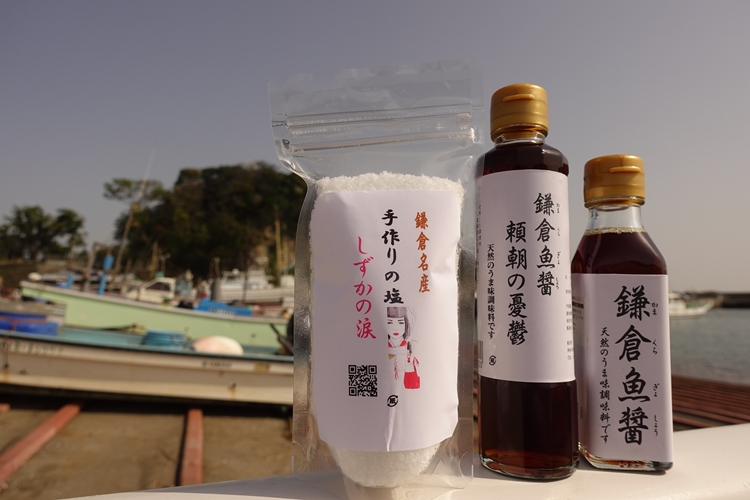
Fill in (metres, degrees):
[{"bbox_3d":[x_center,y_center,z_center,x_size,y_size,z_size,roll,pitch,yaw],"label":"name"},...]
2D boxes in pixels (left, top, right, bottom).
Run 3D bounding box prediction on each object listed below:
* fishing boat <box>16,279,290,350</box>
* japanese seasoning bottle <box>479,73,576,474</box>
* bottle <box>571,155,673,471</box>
[{"bbox_3d":[-3.550,1.280,8.720,4.900,1.050,1.600,7,-6,-7],"label":"fishing boat"},{"bbox_3d":[0.077,0.012,0.260,0.048,0.192,0.048,-2,-6,17],"label":"japanese seasoning bottle"},{"bbox_3d":[0.128,0.030,0.264,0.039,0.155,0.039,0,-5,12],"label":"bottle"}]

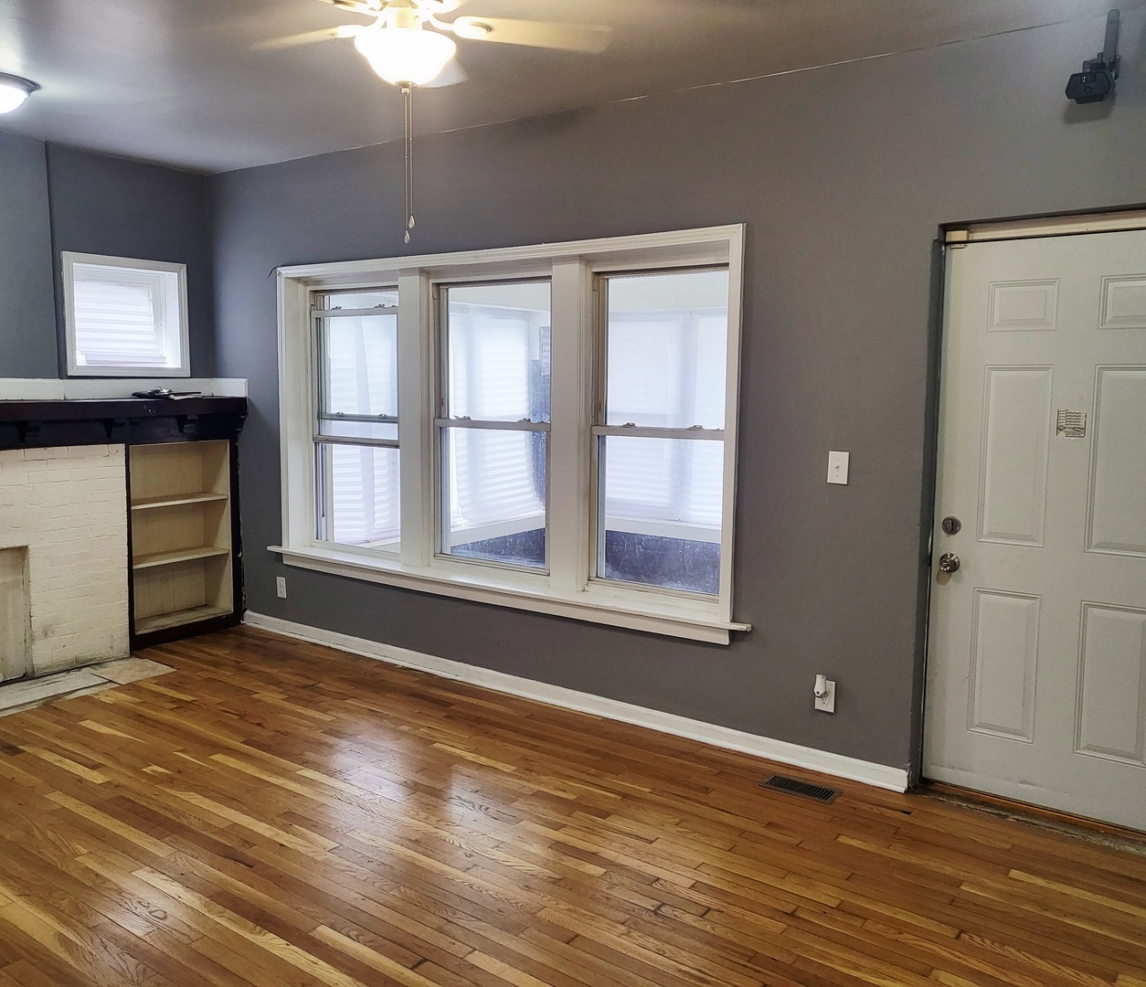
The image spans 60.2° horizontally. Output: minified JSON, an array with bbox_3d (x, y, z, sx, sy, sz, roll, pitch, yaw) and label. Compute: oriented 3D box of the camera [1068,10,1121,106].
[{"bbox_3d":[1.623,-1.370,3.091,0.130,0.290,0.130,4,8,28],"label":"camera"}]

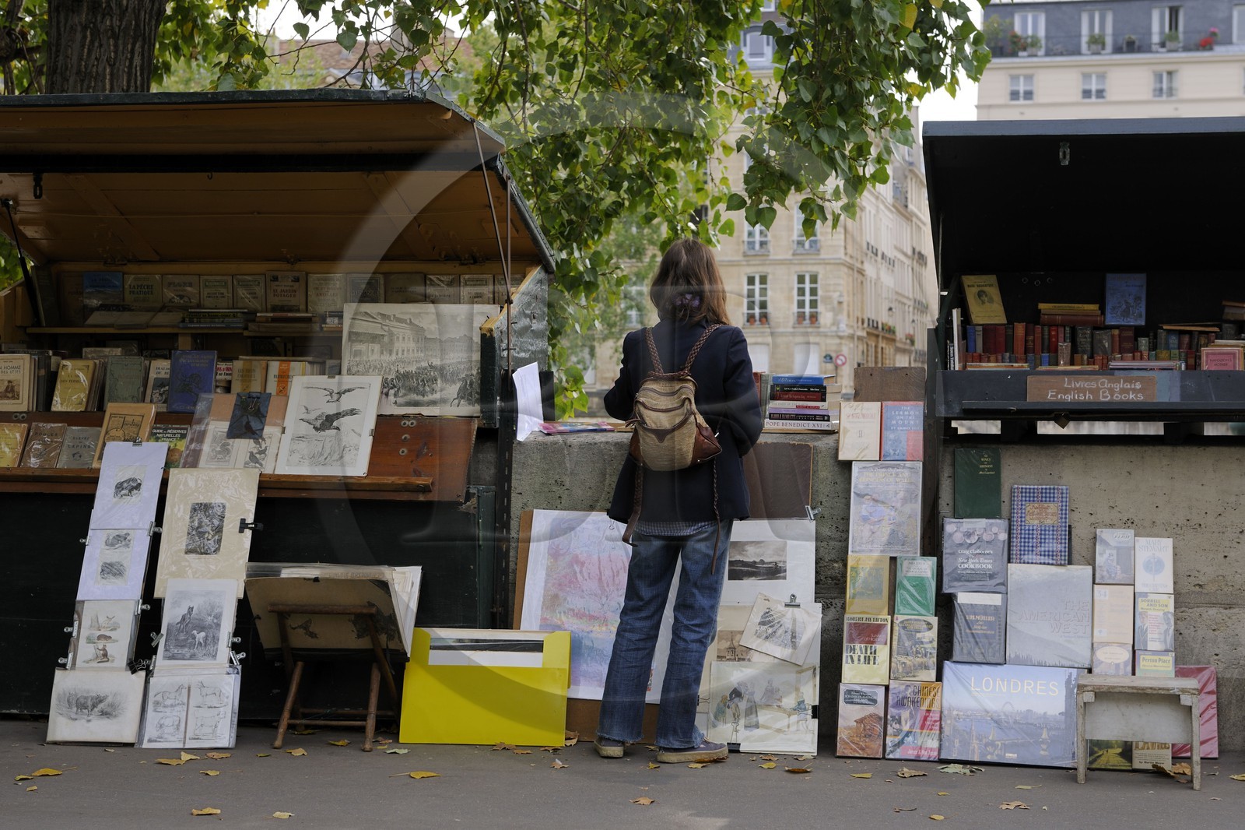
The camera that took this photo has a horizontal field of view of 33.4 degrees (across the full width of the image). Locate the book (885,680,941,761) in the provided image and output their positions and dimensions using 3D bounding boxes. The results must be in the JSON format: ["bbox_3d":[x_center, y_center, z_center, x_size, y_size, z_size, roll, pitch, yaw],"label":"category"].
[{"bbox_3d":[0.956,1.002,6.793,0.168,0.248,0.025,0,-15,11],"label":"book"}]

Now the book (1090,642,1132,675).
[{"bbox_3d":[1.583,0.832,6.699,0.122,0.184,0.020,0,-15,11],"label":"book"}]

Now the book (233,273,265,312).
[{"bbox_3d":[-1.400,-0.424,7.788,0.120,0.187,0.016,-1,-6,9],"label":"book"}]

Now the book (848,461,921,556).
[{"bbox_3d":[0.870,0.312,6.840,0.231,0.313,0.020,2,-8,9],"label":"book"}]

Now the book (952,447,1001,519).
[{"bbox_3d":[1.157,0.224,6.740,0.147,0.224,0.026,0,-8,12],"label":"book"}]

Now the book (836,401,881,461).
[{"bbox_3d":[0.788,0.056,6.881,0.136,0.194,0.023,2,-8,9],"label":"book"}]

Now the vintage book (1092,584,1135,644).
[{"bbox_3d":[1.549,0.630,6.540,0.120,0.182,0.020,1,-13,14],"label":"vintage book"}]

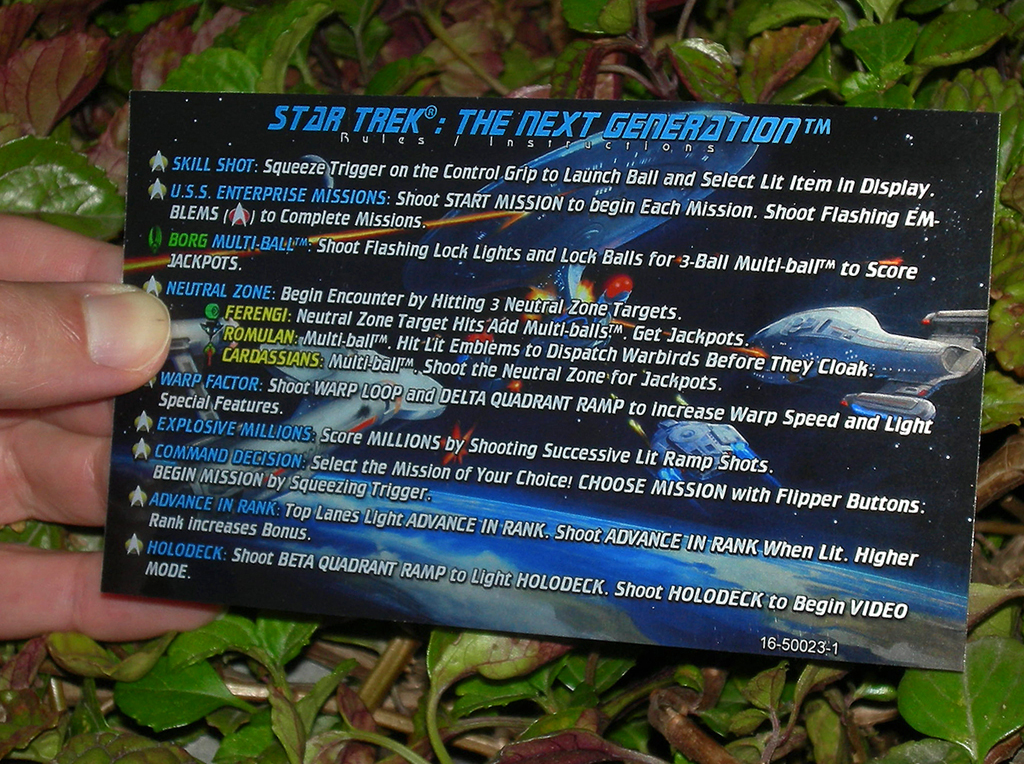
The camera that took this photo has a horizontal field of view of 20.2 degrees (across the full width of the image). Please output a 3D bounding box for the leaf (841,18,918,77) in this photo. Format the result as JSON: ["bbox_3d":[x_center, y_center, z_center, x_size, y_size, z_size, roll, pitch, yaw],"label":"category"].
[{"bbox_3d":[0.074,-0.067,0.572,0.014,0.004,0.016,7,59,5],"label":"leaf"}]

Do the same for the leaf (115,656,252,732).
[{"bbox_3d":[-0.055,0.053,0.482,0.022,0.004,0.013,7,52,6],"label":"leaf"}]

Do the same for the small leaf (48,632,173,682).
[{"bbox_3d":[-0.075,0.051,0.532,0.022,0.008,0.011,-2,37,0],"label":"small leaf"}]

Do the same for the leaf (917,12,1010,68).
[{"bbox_3d":[0.079,-0.060,0.500,0.017,0.004,0.009,-23,43,-13],"label":"leaf"}]

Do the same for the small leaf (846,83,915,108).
[{"bbox_3d":[0.061,-0.047,0.478,0.012,0.004,0.007,0,52,0],"label":"small leaf"}]

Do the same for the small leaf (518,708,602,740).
[{"bbox_3d":[0.008,0.056,0.468,0.013,0.004,0.007,-16,45,-8],"label":"small leaf"}]

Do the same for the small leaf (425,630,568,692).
[{"bbox_3d":[-0.002,0.046,0.478,0.024,0.007,0.011,0,52,0],"label":"small leaf"}]

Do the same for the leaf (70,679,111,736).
[{"bbox_3d":[-0.079,0.061,0.537,0.008,0.003,0.011,-4,67,-15],"label":"leaf"}]

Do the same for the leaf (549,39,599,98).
[{"bbox_3d":[0.011,-0.053,0.493,0.008,0.004,0.012,2,64,32],"label":"leaf"}]

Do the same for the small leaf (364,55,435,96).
[{"bbox_3d":[-0.020,-0.053,0.508,0.013,0.005,0.008,0,52,0],"label":"small leaf"}]

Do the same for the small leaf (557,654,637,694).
[{"bbox_3d":[0.014,0.048,0.473,0.012,0.004,0.009,6,49,2],"label":"small leaf"}]

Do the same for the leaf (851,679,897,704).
[{"bbox_3d":[0.066,0.057,0.522,0.009,0.004,0.007,-3,37,-13],"label":"leaf"}]

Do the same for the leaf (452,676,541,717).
[{"bbox_3d":[-0.003,0.059,0.535,0.016,0.004,0.009,-6,41,4],"label":"leaf"}]

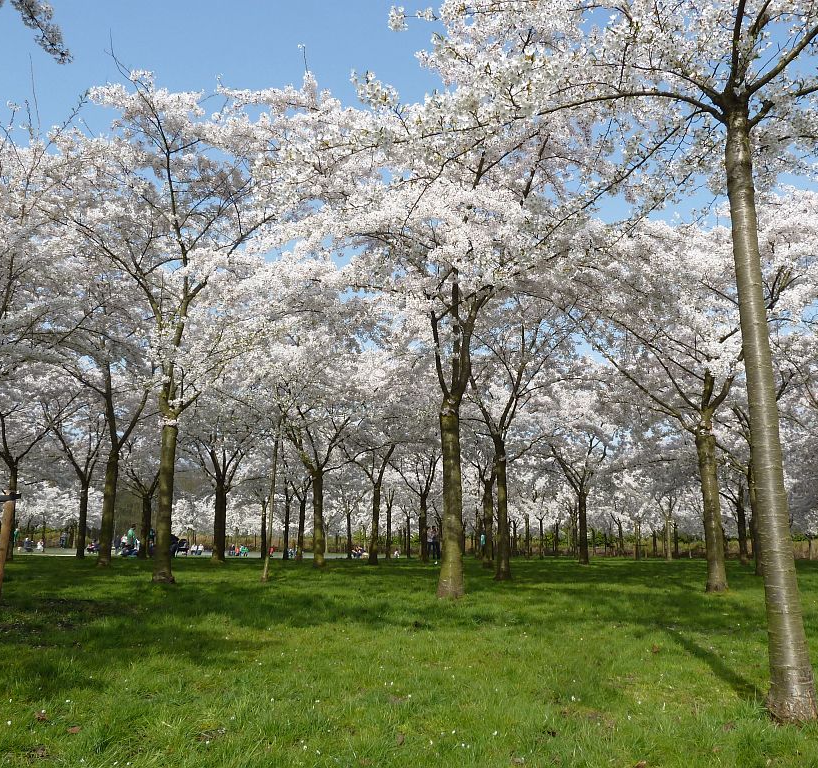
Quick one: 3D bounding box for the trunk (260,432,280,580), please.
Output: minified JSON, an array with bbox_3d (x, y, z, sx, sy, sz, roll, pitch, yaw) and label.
[{"bbox_3d":[-3.271,2.870,17.514,0.162,3.478,0.162,5,-13,-10],"label":"trunk"}]

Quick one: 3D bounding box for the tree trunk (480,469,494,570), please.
[{"bbox_3d":[2.828,4.960,26.890,0.377,3.330,0.377,-1,-12,6],"label":"tree trunk"}]

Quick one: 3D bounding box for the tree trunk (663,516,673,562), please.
[{"bbox_3d":[11.781,7.005,33.509,0.216,1.971,0.216,-4,-12,19],"label":"tree trunk"}]

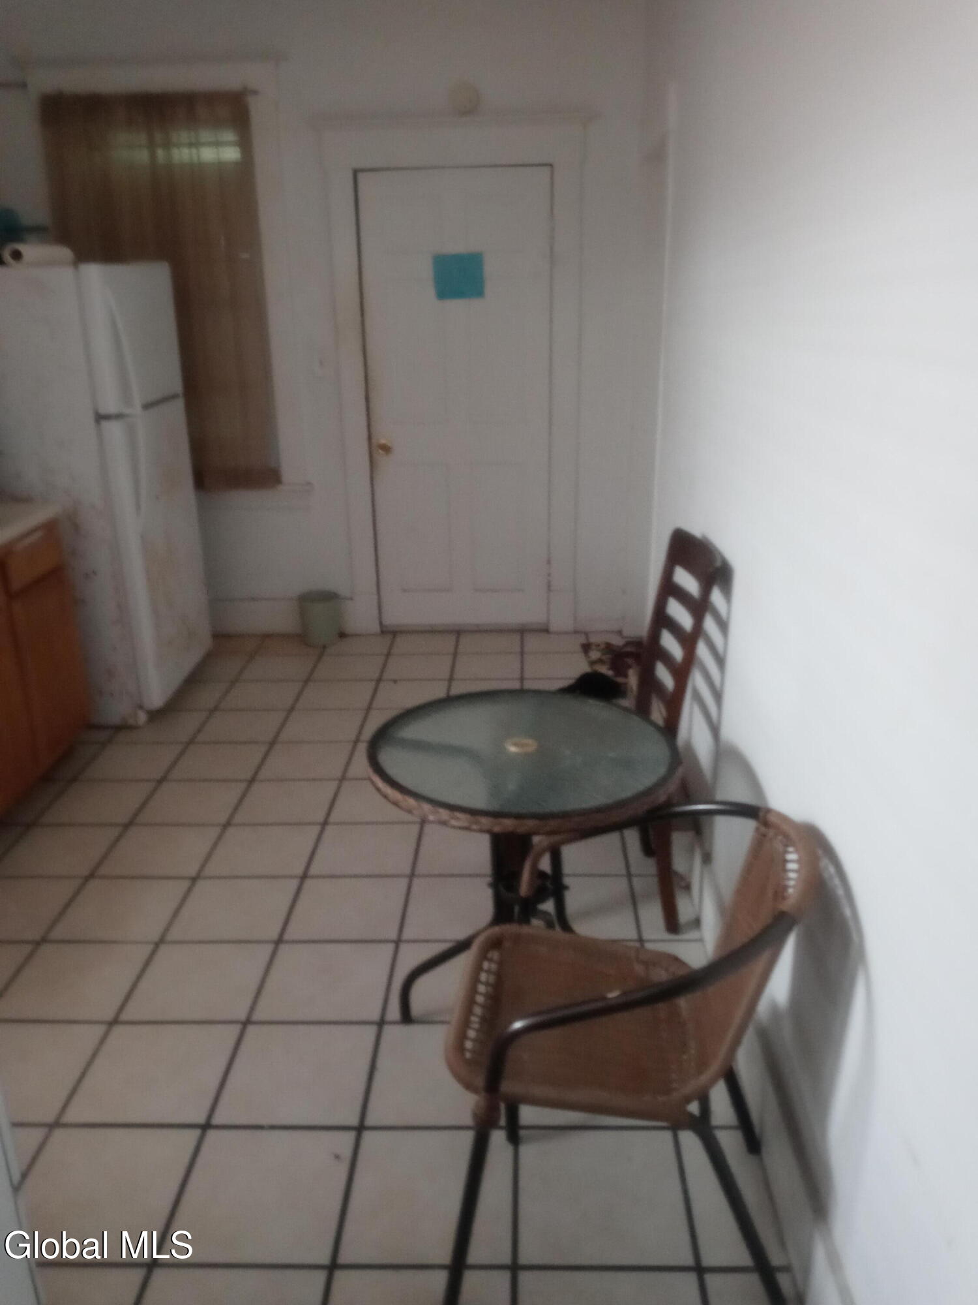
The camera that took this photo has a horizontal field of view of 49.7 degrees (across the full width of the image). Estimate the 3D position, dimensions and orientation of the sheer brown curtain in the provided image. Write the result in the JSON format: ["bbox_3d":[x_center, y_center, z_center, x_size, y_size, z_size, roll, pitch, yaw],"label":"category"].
[{"bbox_3d":[-1.418,-1.546,4.644,0.862,1.644,0.100,-1,19,2],"label":"sheer brown curtain"}]

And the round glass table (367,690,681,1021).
[{"bbox_3d":[0.073,0.517,2.223,0.620,0.700,0.620,-1,19,2],"label":"round glass table"}]

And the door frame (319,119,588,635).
[{"bbox_3d":[-0.138,-1.160,4.737,1.097,2.254,0.120,-1,19,2],"label":"door frame"}]

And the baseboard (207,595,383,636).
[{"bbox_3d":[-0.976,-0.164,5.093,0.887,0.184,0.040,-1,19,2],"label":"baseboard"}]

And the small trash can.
[{"bbox_3d":[-0.793,-0.155,4.983,0.199,0.228,0.199,-1,19,0],"label":"small trash can"}]

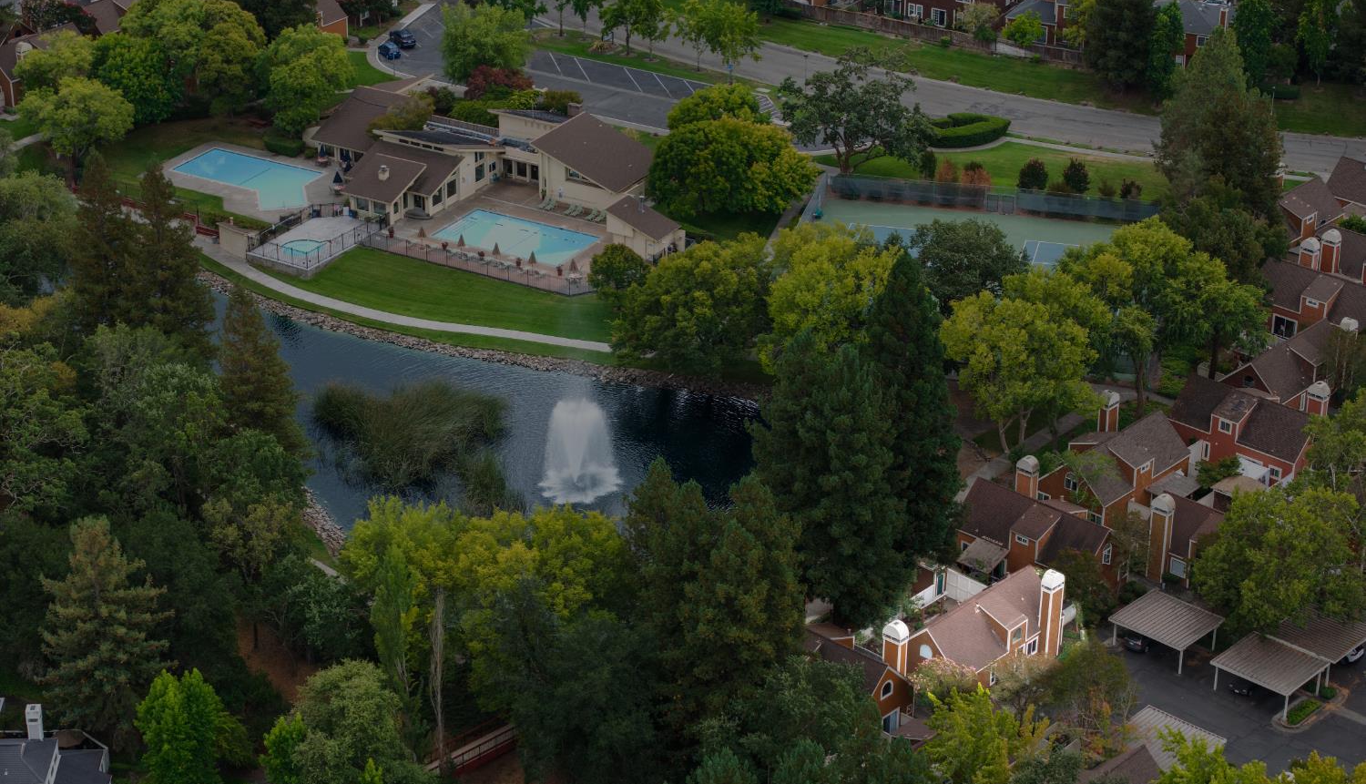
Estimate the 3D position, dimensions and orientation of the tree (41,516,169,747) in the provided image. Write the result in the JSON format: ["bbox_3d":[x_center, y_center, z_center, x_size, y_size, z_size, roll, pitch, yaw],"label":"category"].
[{"bbox_3d":[-41.196,17.119,196.338,9.200,18.400,8.800,-6,27,-12],"label":"tree"}]

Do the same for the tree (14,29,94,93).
[{"bbox_3d":[-72.482,-37.330,318.011,9.200,9.200,9.000,0,26,0],"label":"tree"}]

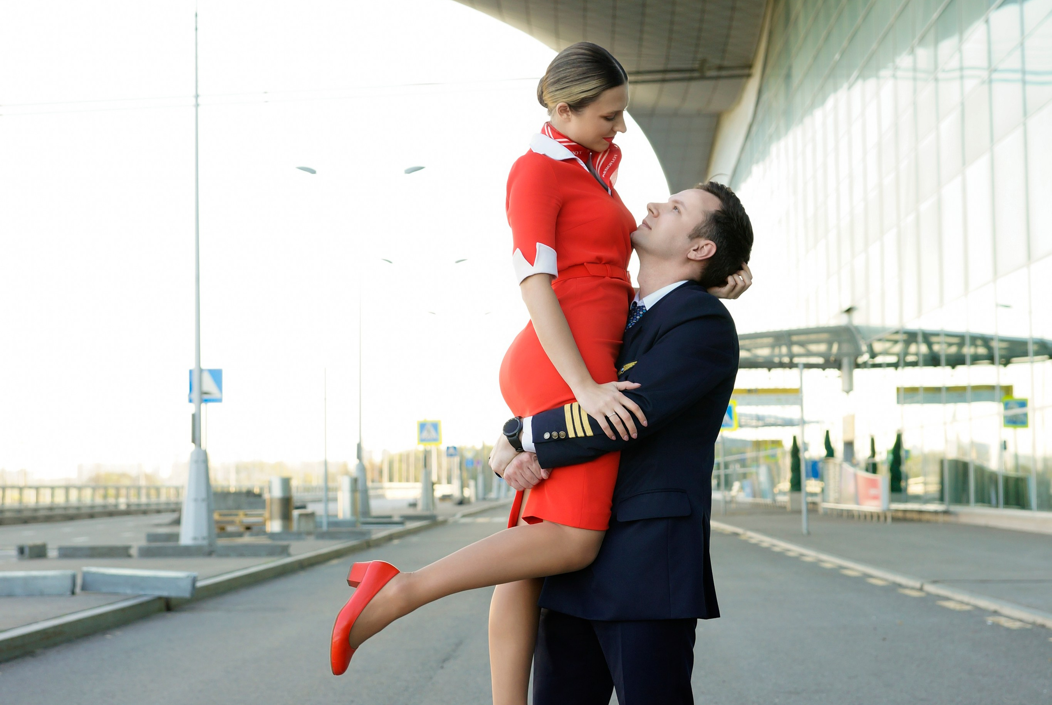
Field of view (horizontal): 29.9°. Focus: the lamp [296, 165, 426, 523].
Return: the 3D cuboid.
[{"bbox_3d":[-4.168,-0.215,50.105,3.340,9.110,0.500,0,-4,1],"label":"lamp"}]

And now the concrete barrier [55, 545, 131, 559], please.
[{"bbox_3d":[-5.832,2.709,26.737,1.000,0.165,0.190,0,-4,-7],"label":"concrete barrier"}]

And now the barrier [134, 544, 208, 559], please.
[{"bbox_3d":[-4.839,2.713,26.892,1.000,0.165,0.190,0,-4,-3],"label":"barrier"}]

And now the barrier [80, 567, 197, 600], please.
[{"bbox_3d":[-3.420,2.059,17.538,1.000,0.200,0.200,1,-4,8],"label":"barrier"}]

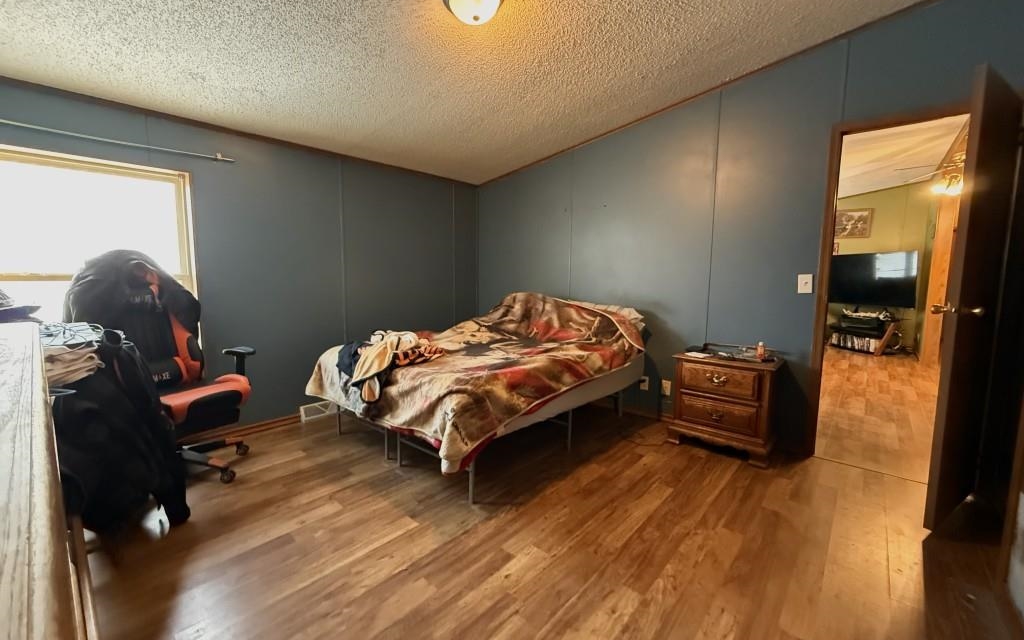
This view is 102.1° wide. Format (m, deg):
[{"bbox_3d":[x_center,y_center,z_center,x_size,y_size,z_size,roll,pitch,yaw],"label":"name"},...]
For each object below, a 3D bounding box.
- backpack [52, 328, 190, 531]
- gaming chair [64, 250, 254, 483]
[{"bbox_3d":[-1.622,0.434,1.720,0.320,0.750,0.400,6,8,42],"label":"backpack"},{"bbox_3d":[-1.937,0.264,2.334,0.690,1.280,0.670,3,7,28],"label":"gaming chair"}]

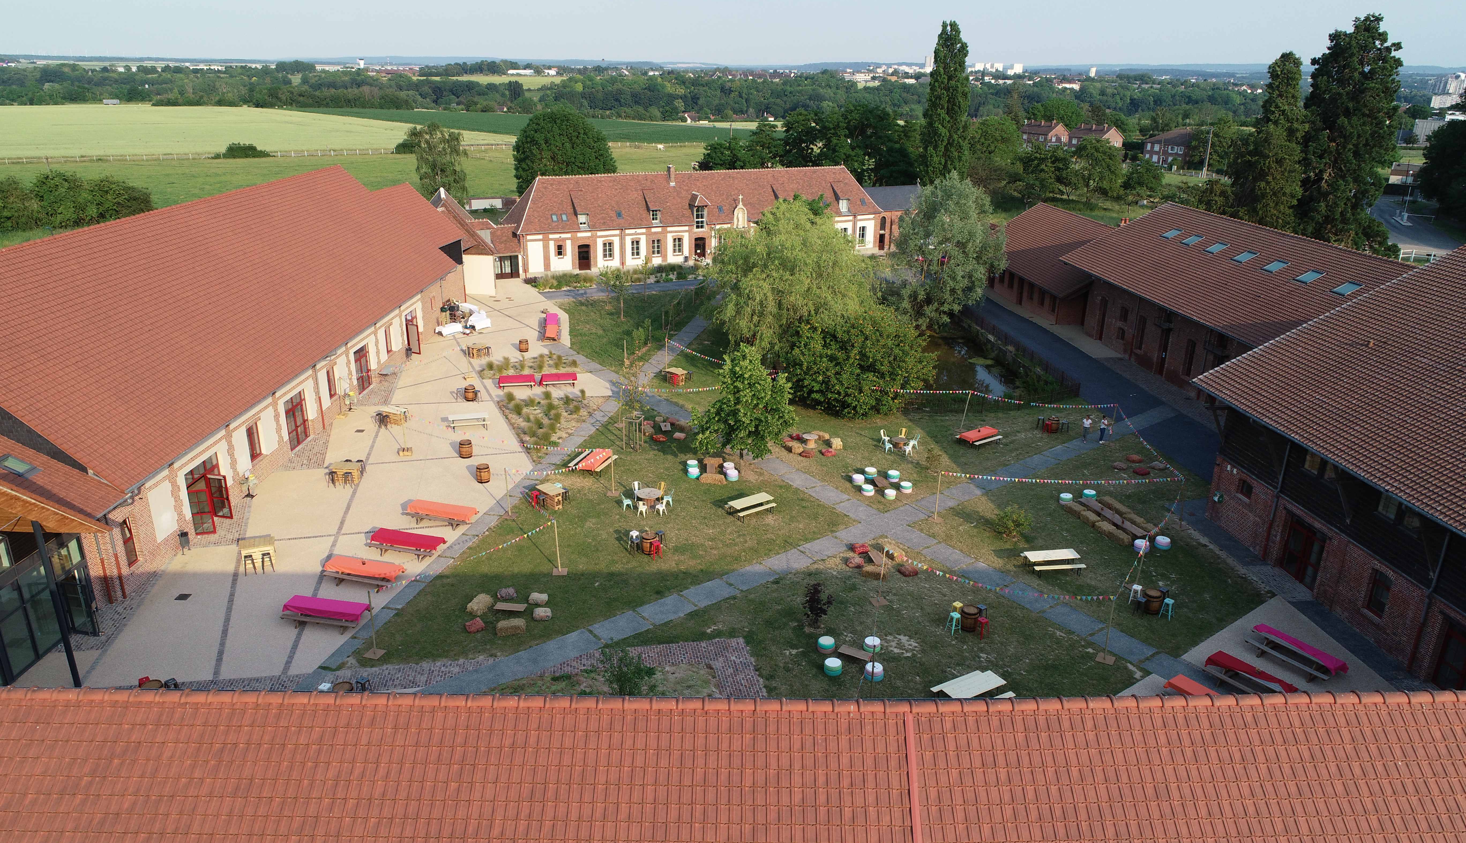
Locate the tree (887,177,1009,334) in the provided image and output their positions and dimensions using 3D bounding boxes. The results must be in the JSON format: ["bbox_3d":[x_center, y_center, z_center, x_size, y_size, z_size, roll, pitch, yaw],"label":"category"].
[{"bbox_3d":[17.576,-14.350,79.987,9.800,11.700,9.400,5,21,12],"label":"tree"}]

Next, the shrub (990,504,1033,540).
[{"bbox_3d":[12.560,4.516,44.013,1.650,1.380,1.550,7,21,16],"label":"shrub"}]

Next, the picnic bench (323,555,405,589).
[{"bbox_3d":[-14.813,6.175,39.527,3.100,0.770,1.500,6,21,15],"label":"picnic bench"}]

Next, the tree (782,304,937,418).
[{"bbox_3d":[7.949,-4.331,61.108,9.300,6.000,8.300,3,21,7],"label":"tree"}]

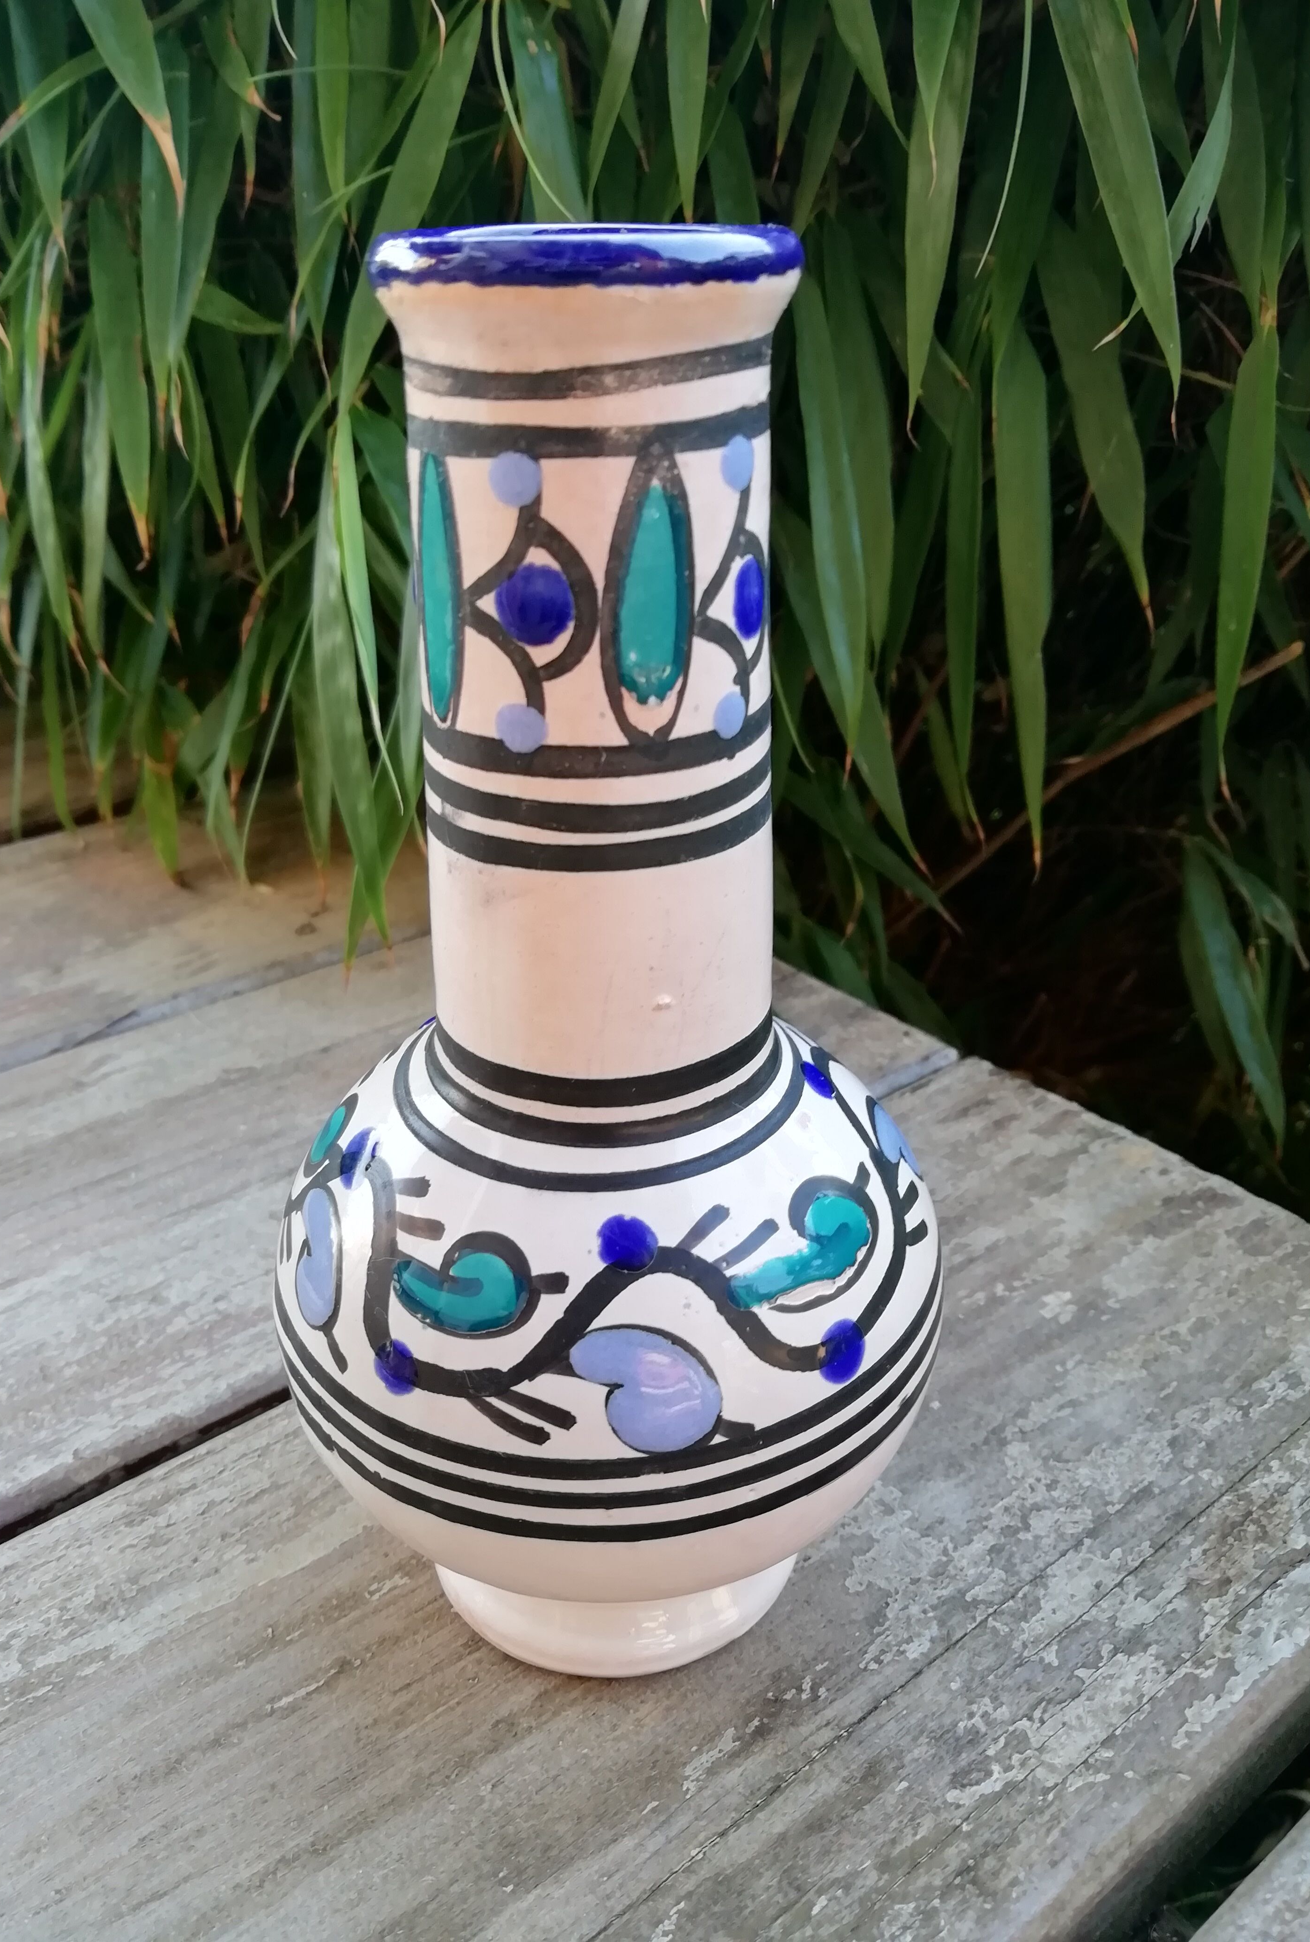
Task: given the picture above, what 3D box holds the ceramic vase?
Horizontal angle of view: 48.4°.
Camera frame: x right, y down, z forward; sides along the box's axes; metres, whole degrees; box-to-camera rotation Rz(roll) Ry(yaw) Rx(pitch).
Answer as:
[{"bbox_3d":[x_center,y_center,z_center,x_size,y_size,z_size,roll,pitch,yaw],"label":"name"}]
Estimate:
[{"bbox_3d":[-0.007,0.006,0.195,0.096,0.188,0.096,0,27,0],"label":"ceramic vase"}]

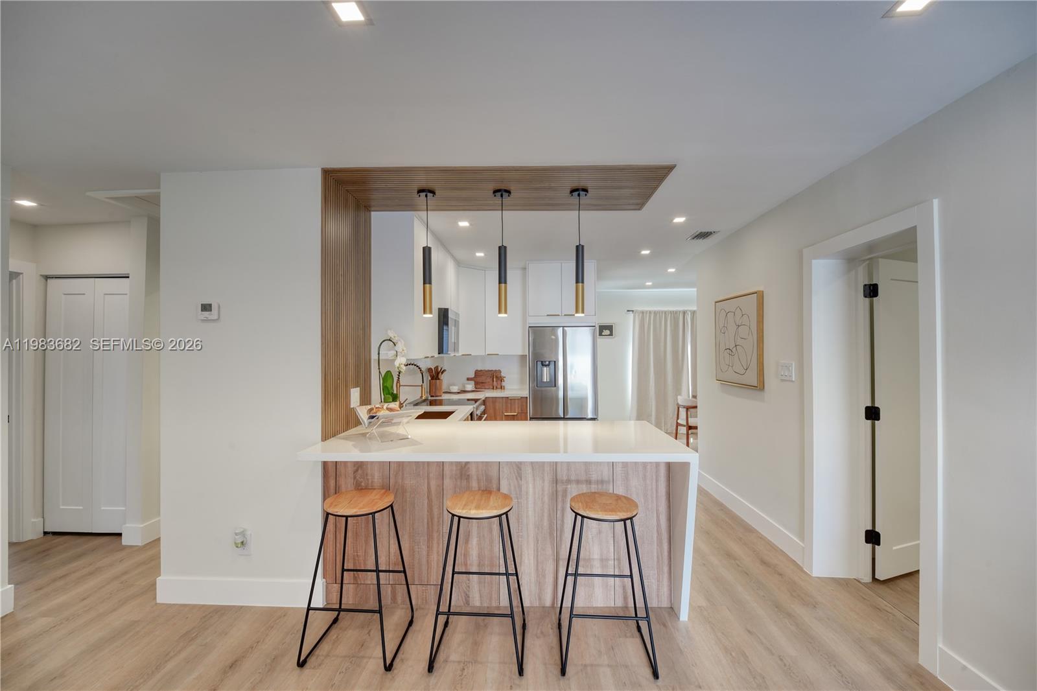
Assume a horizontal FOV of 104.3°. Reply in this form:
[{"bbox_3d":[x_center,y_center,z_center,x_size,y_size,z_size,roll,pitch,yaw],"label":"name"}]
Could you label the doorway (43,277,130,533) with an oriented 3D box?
[{"bbox_3d":[-3.338,0.465,3.162,0.750,2.021,0.110,0,0,1],"label":"doorway"}]

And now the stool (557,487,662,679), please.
[{"bbox_3d":[0.412,1.107,1.930,0.410,0.690,0.345,0,-1,3],"label":"stool"}]

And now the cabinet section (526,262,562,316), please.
[{"bbox_3d":[0.312,-0.658,4.986,0.405,0.646,0.610,0,-1,2],"label":"cabinet section"}]

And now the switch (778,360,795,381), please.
[{"bbox_3d":[1.886,0.184,2.847,0.013,0.120,0.170,0,-1,2],"label":"switch"}]

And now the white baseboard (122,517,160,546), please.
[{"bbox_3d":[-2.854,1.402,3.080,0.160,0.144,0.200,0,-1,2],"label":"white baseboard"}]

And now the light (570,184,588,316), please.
[{"bbox_3d":[0.397,-0.598,2.608,0.117,0.810,0.117,0,0,1],"label":"light"}]

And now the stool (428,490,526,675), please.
[{"bbox_3d":[-0.181,1.107,1.957,0.417,0.690,0.356,0,0,3],"label":"stool"}]

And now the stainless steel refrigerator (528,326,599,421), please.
[{"bbox_3d":[0.509,0.631,4.886,0.764,1.682,0.760,0,0,1],"label":"stainless steel refrigerator"}]

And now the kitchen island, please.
[{"bbox_3d":[-0.097,0.998,2.460,1.989,0.914,0.934,0,0,1],"label":"kitchen island"}]

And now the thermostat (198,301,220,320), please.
[{"bbox_3d":[-1.755,-0.196,2.279,0.106,0.102,0.028,0,-1,3],"label":"thermostat"}]

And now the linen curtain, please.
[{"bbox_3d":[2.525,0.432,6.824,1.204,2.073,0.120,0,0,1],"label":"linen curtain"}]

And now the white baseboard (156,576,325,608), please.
[{"bbox_3d":[-1.559,1.379,2.271,0.960,0.163,0.020,0,0,1],"label":"white baseboard"}]

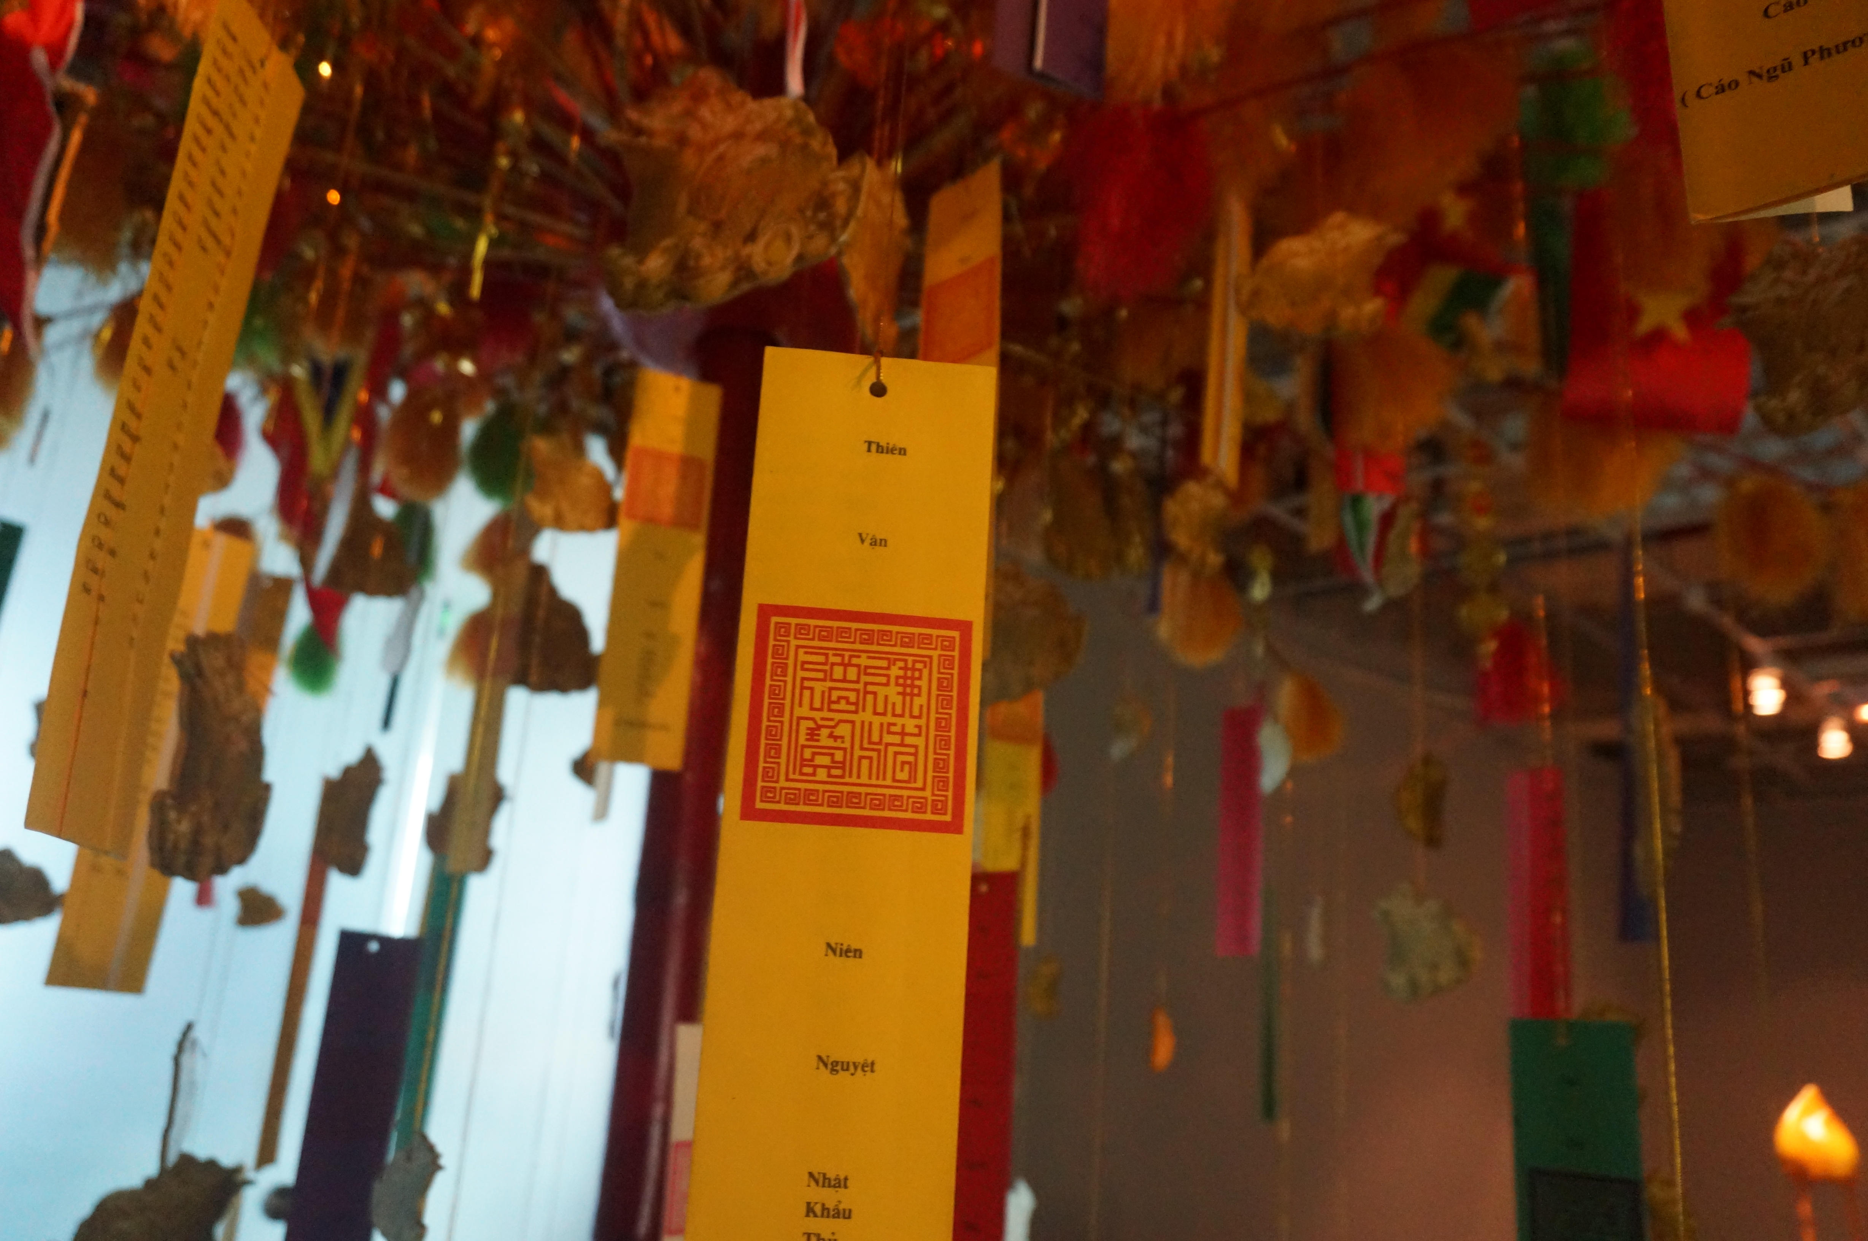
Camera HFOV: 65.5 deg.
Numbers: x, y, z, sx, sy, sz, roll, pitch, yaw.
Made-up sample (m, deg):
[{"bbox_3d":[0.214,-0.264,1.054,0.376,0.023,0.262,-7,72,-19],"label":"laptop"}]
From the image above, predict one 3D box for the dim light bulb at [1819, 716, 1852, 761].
[{"bbox_3d":[2.608,0.342,4.200,0.095,0.120,0.095,-6,-18,31],"label":"dim light bulb"}]

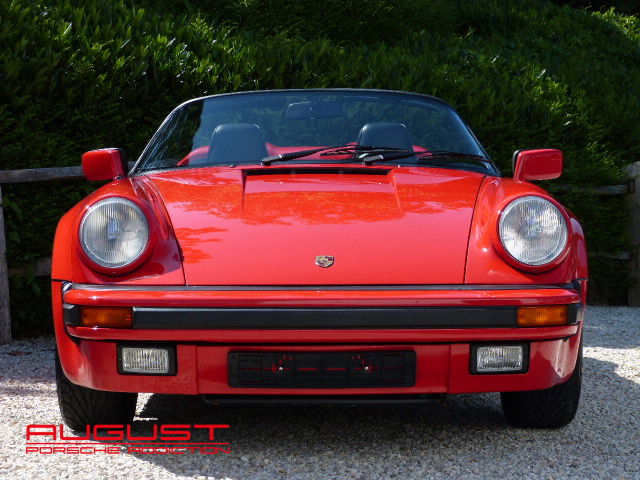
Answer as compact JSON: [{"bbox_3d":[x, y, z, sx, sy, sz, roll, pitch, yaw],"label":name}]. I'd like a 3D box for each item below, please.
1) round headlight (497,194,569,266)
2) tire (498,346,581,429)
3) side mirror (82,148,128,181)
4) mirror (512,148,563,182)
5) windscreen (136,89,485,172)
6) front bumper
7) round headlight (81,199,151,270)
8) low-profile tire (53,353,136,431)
[{"bbox_3d":[0.629,-0.026,4.790,0.210,0.220,0.140,0,1,-1],"label":"round headlight"},{"bbox_3d":[0.713,0.304,5.310,0.215,0.630,0.630,0,1,-1],"label":"tire"},{"bbox_3d":[-0.795,-0.278,6.020,0.185,0.120,0.100,0,1,-1],"label":"side mirror"},{"bbox_3d":[0.805,-0.278,6.020,0.185,0.120,0.100,0,1,-1],"label":"mirror"},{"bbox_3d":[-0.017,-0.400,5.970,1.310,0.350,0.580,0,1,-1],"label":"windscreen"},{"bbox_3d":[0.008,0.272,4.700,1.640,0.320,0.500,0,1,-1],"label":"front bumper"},{"bbox_3d":[-0.602,-0.022,4.780,0.210,0.220,0.140,0,1,-1],"label":"round headlight"},{"bbox_3d":[-0.719,0.308,5.300,0.215,0.630,0.630,0,1,-1],"label":"low-profile tire"}]

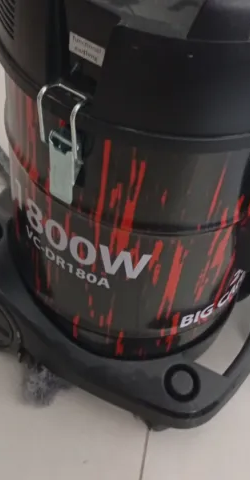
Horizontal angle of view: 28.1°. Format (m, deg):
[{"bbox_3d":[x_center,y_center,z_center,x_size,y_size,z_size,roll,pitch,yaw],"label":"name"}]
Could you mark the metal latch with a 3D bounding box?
[{"bbox_3d":[-0.044,-0.067,0.376,0.030,0.096,0.025,29,58,15],"label":"metal latch"}]

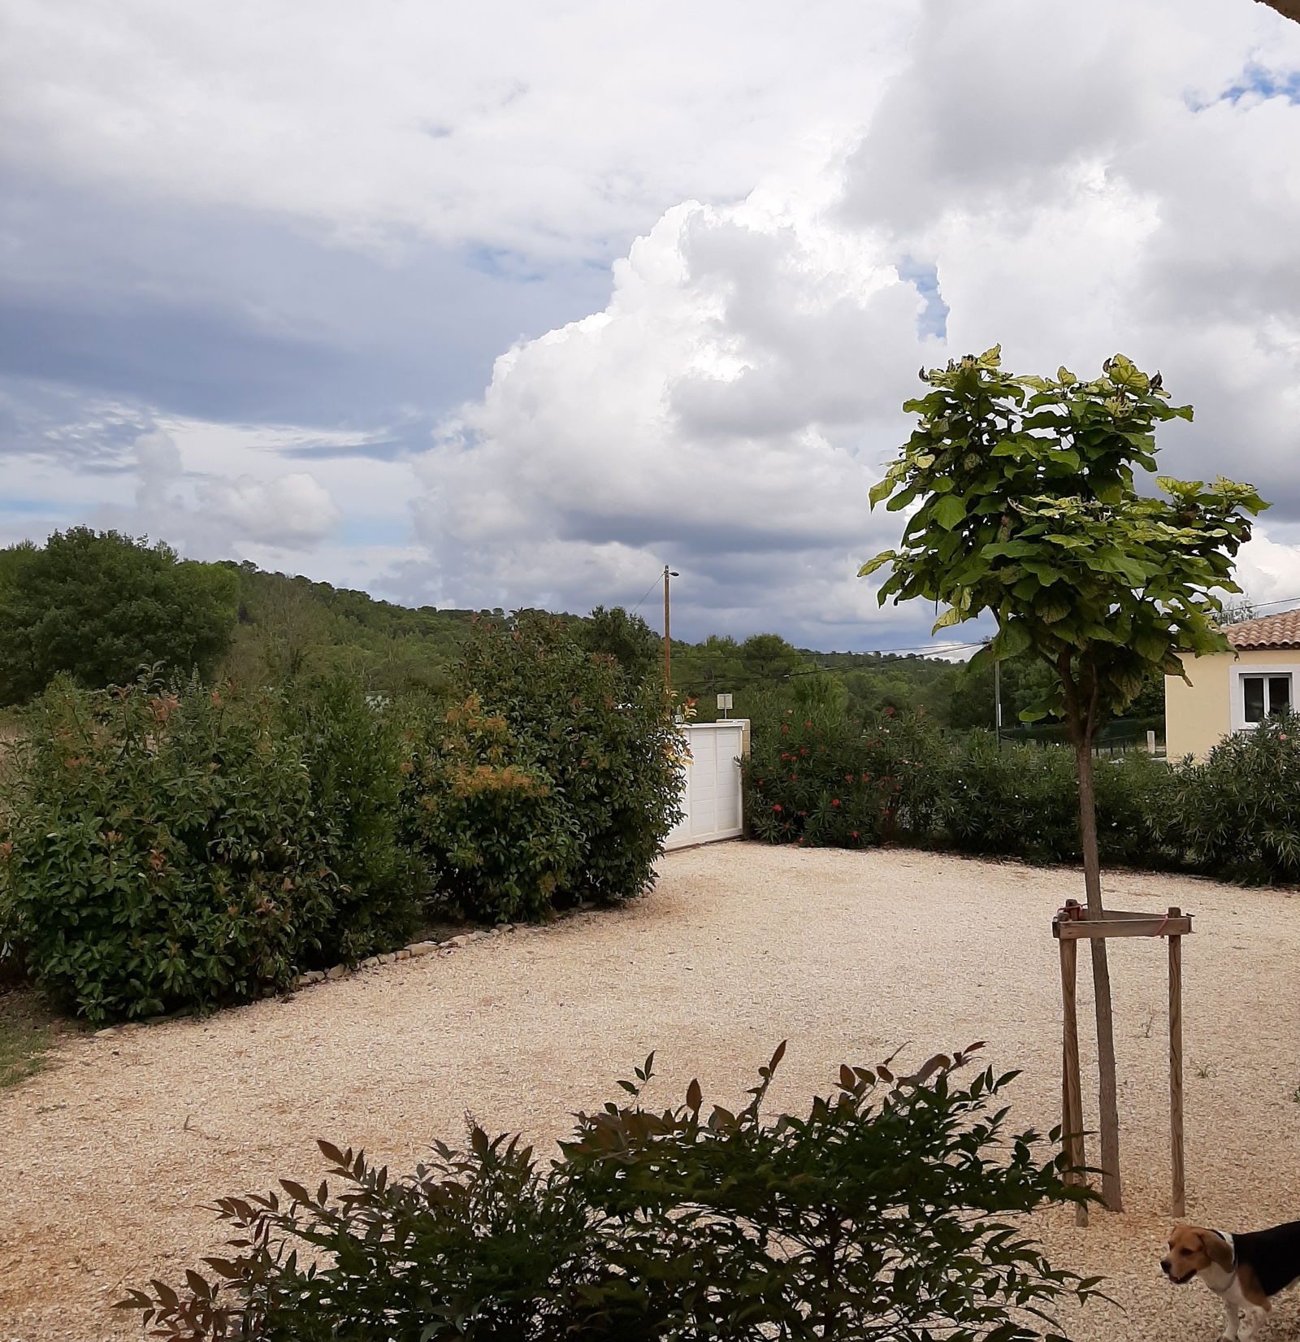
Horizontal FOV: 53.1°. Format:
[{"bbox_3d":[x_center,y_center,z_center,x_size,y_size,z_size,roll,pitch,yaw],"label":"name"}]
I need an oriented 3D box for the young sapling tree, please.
[{"bbox_3d":[1.596,0.398,5.030,1.500,3.310,1.400,-1,-3,17],"label":"young sapling tree"}]

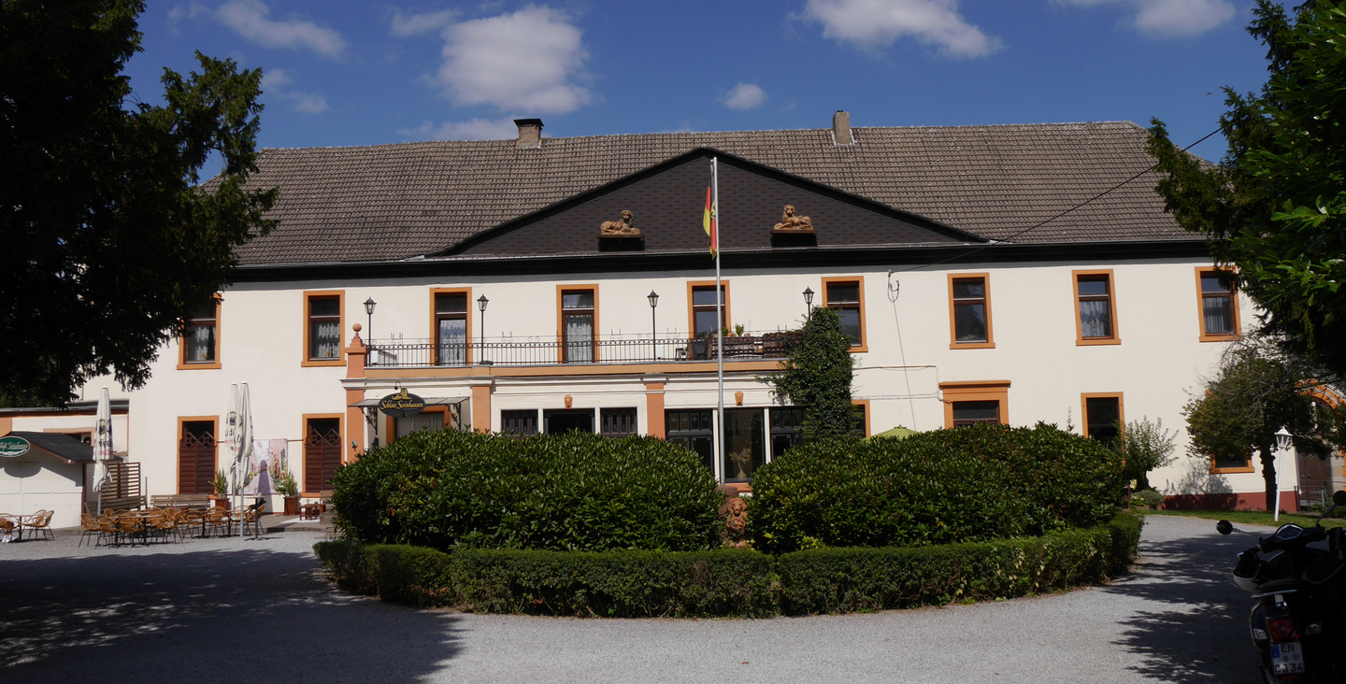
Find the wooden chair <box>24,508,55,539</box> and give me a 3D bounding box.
[{"bbox_3d":[-16.454,4.760,28.300,0.620,0.790,0.600,0,-6,-17],"label":"wooden chair"}]

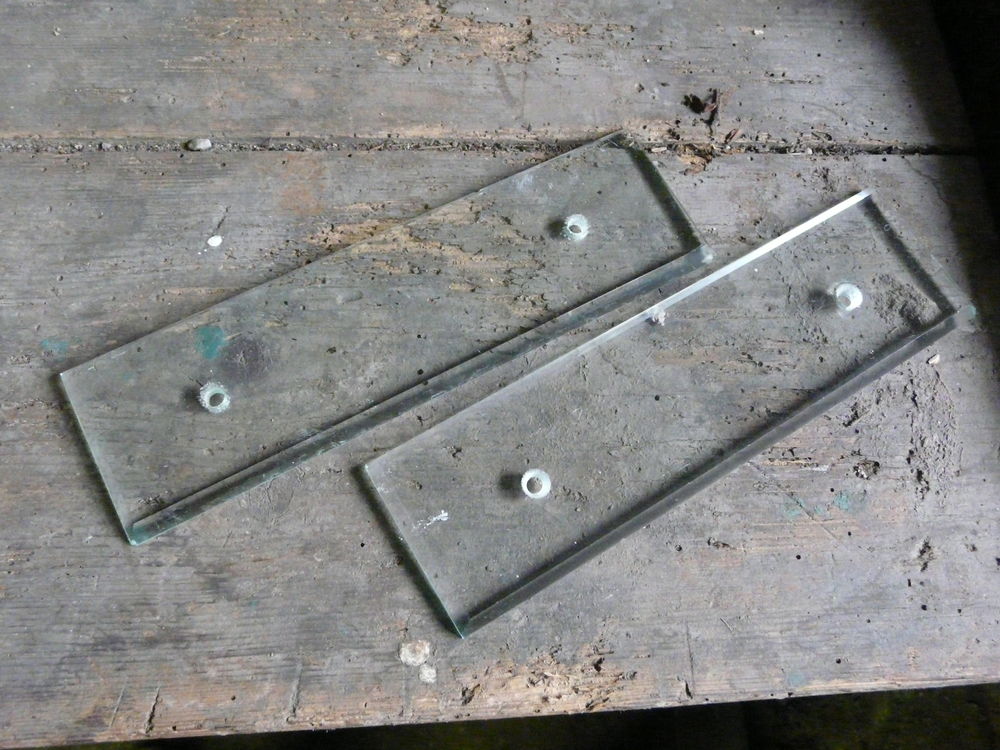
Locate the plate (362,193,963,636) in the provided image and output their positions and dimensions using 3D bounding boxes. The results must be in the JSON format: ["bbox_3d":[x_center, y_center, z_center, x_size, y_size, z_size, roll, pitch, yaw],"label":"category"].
[{"bbox_3d":[0.091,0.004,0.380,0.300,0.010,0.082,-29,73,-15],"label":"plate"}]

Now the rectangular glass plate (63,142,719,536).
[{"bbox_3d":[-0.043,-0.029,0.384,0.300,0.010,0.082,-26,72,-14],"label":"rectangular glass plate"}]

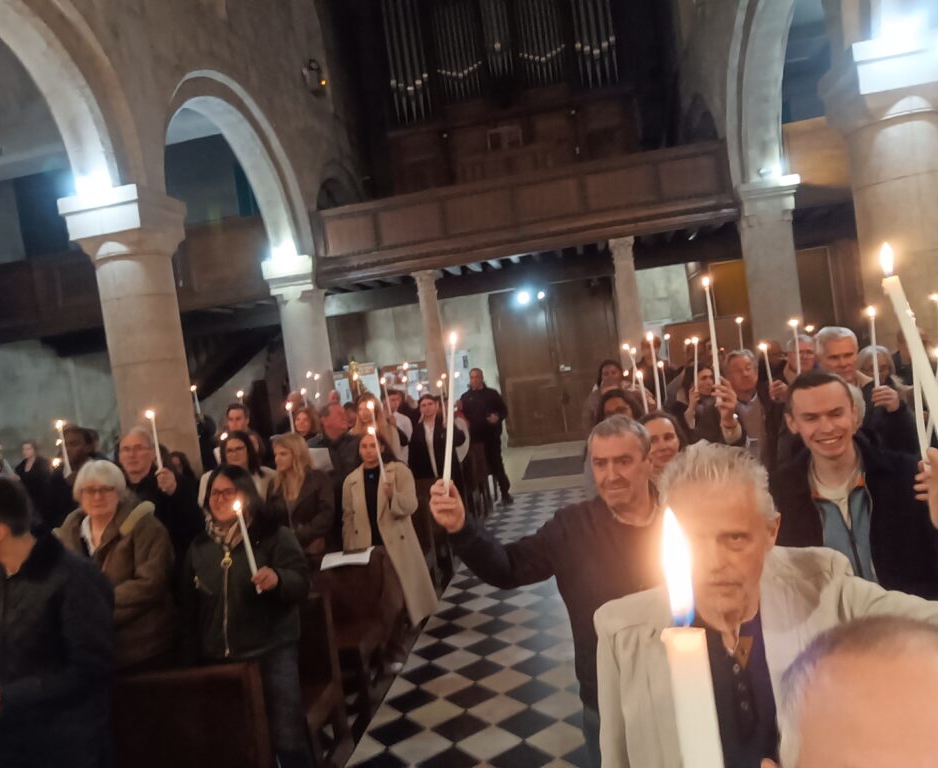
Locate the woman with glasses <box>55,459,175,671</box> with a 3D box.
[{"bbox_3d":[-1.558,1.157,3.221,0.550,1.650,0.400,-8,1,5],"label":"woman with glasses"}]

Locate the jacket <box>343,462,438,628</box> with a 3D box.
[{"bbox_3d":[-0.569,1.073,4.777,0.560,1.060,0.400,-8,1,5],"label":"jacket"}]

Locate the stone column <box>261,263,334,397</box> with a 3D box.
[{"bbox_3d":[-2.656,-0.011,12.127,0.880,4.090,0.880,-8,1,9],"label":"stone column"}]

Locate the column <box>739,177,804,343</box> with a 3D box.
[{"bbox_3d":[4.763,-1.043,10.904,0.880,4.090,0.880,-8,1,9],"label":"column"}]

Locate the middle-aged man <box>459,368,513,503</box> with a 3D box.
[{"bbox_3d":[0.309,0.678,9.423,0.580,1.792,0.400,-8,1,0],"label":"middle-aged man"}]

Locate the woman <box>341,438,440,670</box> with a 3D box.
[{"bbox_3d":[-0.573,1.096,4.799,0.560,1.590,0.420,-8,1,5],"label":"woman"}]

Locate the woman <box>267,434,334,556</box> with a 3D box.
[{"bbox_3d":[-1.006,1.103,4.670,0.480,1.566,0.360,-8,2,18],"label":"woman"}]

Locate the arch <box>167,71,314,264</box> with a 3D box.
[{"bbox_3d":[-3.442,-2.992,9.757,0.680,2.120,4.250,-8,1,9],"label":"arch"}]

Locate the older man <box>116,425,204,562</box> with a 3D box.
[{"bbox_3d":[-1.639,1.103,3.803,0.560,1.770,0.450,-8,1,-7],"label":"older man"}]

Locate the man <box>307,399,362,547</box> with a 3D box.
[{"bbox_3d":[-0.958,1.000,5.572,0.540,1.708,0.380,-8,2,14],"label":"man"}]

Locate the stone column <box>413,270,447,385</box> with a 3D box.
[{"bbox_3d":[-0.519,-0.154,12.040,0.440,3.540,0.440,-8,1,9],"label":"stone column"}]

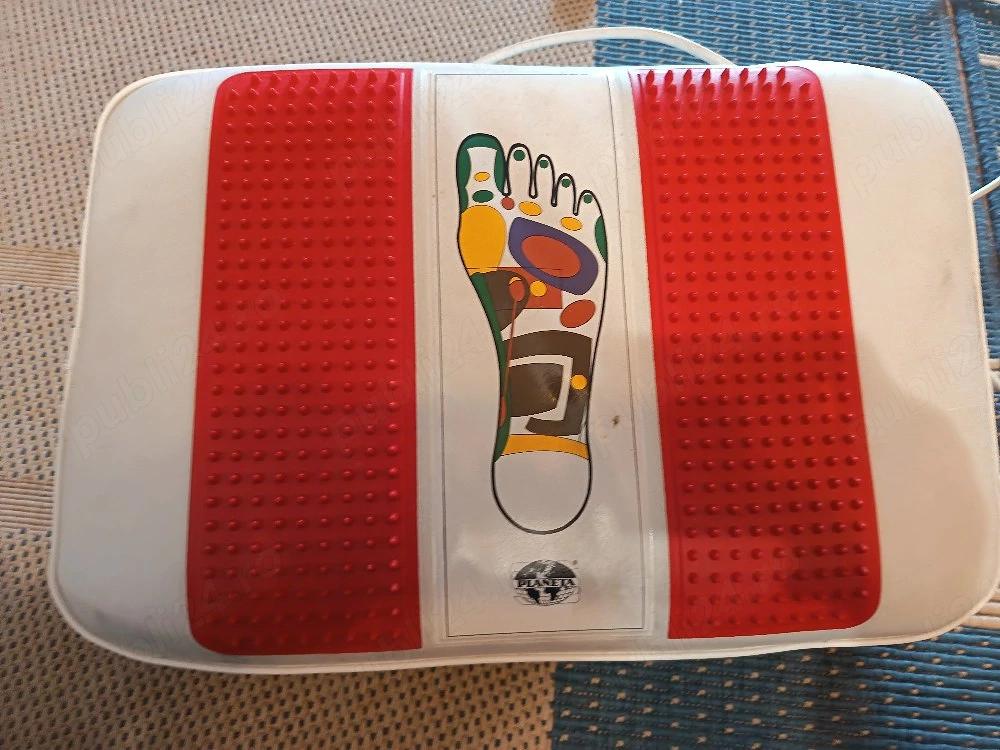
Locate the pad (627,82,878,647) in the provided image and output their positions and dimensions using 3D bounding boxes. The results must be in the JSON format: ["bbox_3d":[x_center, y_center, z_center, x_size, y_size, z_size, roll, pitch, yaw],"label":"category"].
[{"bbox_3d":[0.125,-0.022,0.348,0.103,0.016,0.292,-1,80,-3],"label":"pad"}]

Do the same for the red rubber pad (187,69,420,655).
[{"bbox_3d":[-0.093,-0.017,0.339,0.103,0.016,0.291,-1,80,-3],"label":"red rubber pad"}]

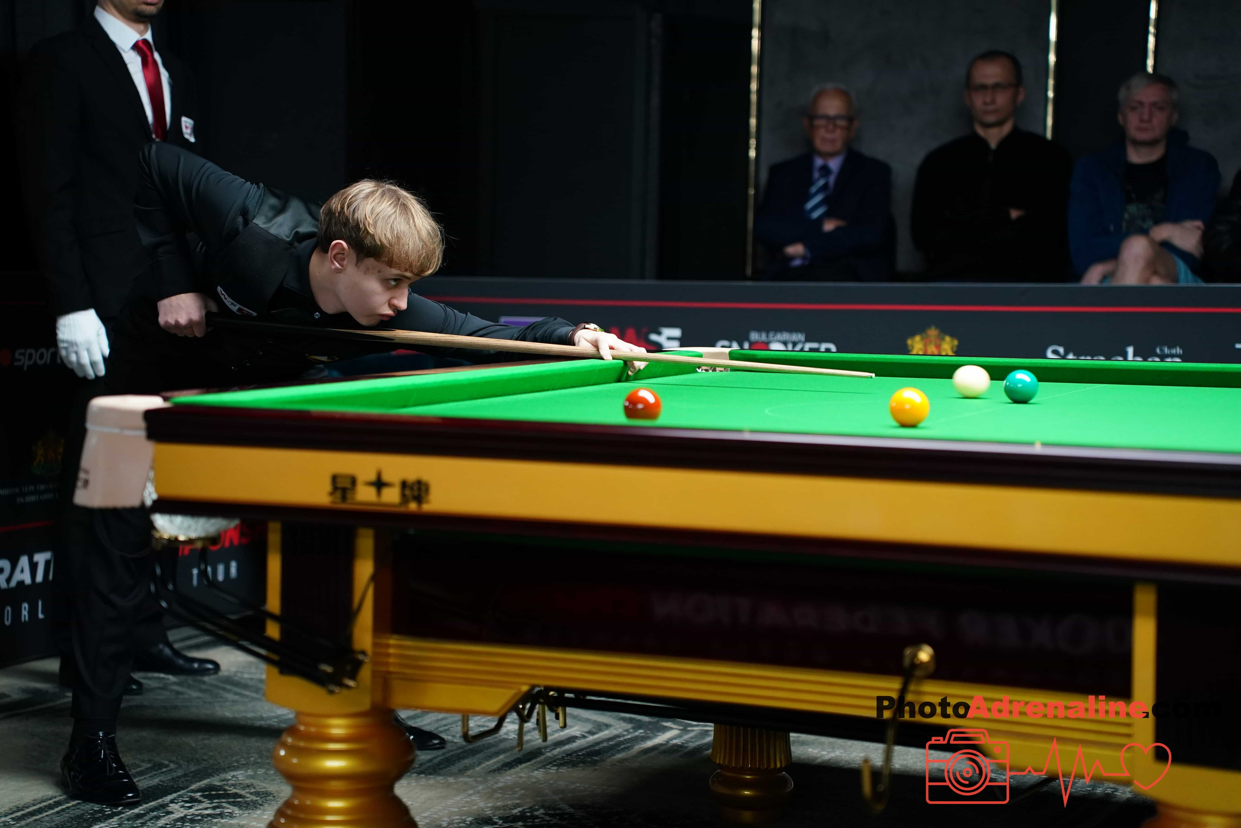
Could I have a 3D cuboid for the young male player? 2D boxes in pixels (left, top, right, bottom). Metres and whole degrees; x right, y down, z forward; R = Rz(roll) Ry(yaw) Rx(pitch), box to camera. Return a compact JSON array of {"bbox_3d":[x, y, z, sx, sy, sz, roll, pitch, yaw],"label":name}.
[{"bbox_3d":[-0.403,0.116,5.009,1.280,1.220,0.840,3,4,25],"label":"young male player"}]

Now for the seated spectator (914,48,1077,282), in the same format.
[{"bbox_3d":[1.222,-0.558,8.754,0.560,1.360,0.800,2,4,14],"label":"seated spectator"}]

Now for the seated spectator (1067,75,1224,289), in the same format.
[{"bbox_3d":[1.719,-0.481,8.602,0.540,1.320,0.800,2,4,14],"label":"seated spectator"}]

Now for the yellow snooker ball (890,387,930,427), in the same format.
[{"bbox_3d":[0.394,-0.009,3.520,0.052,0.052,0.052,1,4,0],"label":"yellow snooker ball"}]

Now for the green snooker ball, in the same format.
[{"bbox_3d":[0.630,-0.043,4.060,0.052,0.052,0.052,1,4,0],"label":"green snooker ball"}]

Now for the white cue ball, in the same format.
[{"bbox_3d":[0.567,-0.052,4.170,0.052,0.052,0.052,1,4,0],"label":"white cue ball"}]

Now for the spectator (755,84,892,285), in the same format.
[{"bbox_3d":[0.647,-0.504,8.955,0.500,1.280,0.800,2,4,18],"label":"spectator"}]

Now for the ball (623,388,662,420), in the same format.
[{"bbox_3d":[0.030,-0.010,3.480,0.052,0.052,0.052,1,4,0],"label":"ball"}]

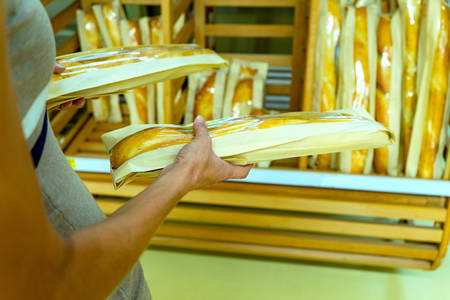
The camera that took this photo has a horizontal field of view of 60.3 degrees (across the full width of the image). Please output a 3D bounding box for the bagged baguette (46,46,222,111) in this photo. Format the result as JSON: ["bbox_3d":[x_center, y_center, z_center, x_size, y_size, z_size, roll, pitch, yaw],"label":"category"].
[{"bbox_3d":[-0.196,-0.156,0.755,0.090,0.052,0.530,39,38,27],"label":"bagged baguette"}]

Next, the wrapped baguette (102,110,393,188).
[{"bbox_3d":[0.072,-0.019,0.700,0.550,0.052,0.090,-7,37,-23],"label":"wrapped baguette"}]

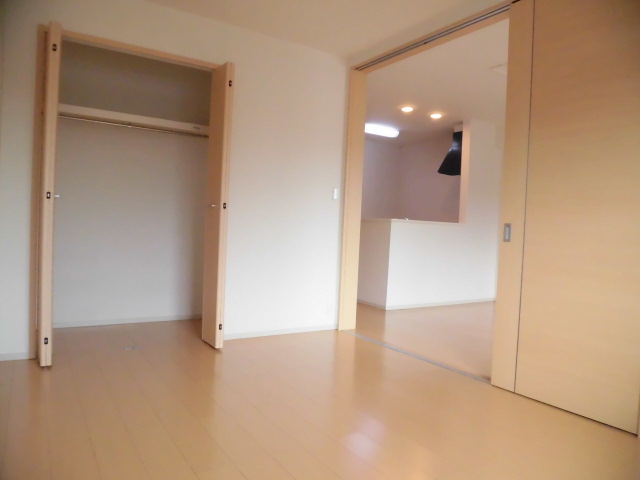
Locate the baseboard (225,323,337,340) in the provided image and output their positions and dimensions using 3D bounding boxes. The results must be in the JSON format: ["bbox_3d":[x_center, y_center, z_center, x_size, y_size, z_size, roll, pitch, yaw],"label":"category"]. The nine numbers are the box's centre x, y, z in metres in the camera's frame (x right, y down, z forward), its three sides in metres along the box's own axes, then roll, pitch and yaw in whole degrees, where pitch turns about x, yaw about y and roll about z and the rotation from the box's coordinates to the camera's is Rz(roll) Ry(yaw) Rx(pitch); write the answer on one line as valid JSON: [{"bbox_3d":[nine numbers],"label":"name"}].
[{"bbox_3d":[-0.286,0.766,3.668,1.060,0.050,0.013,2,2,-33],"label":"baseboard"}]

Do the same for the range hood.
[{"bbox_3d":[2.063,-1.233,6.185,0.580,0.590,0.530,2,2,-33],"label":"range hood"}]

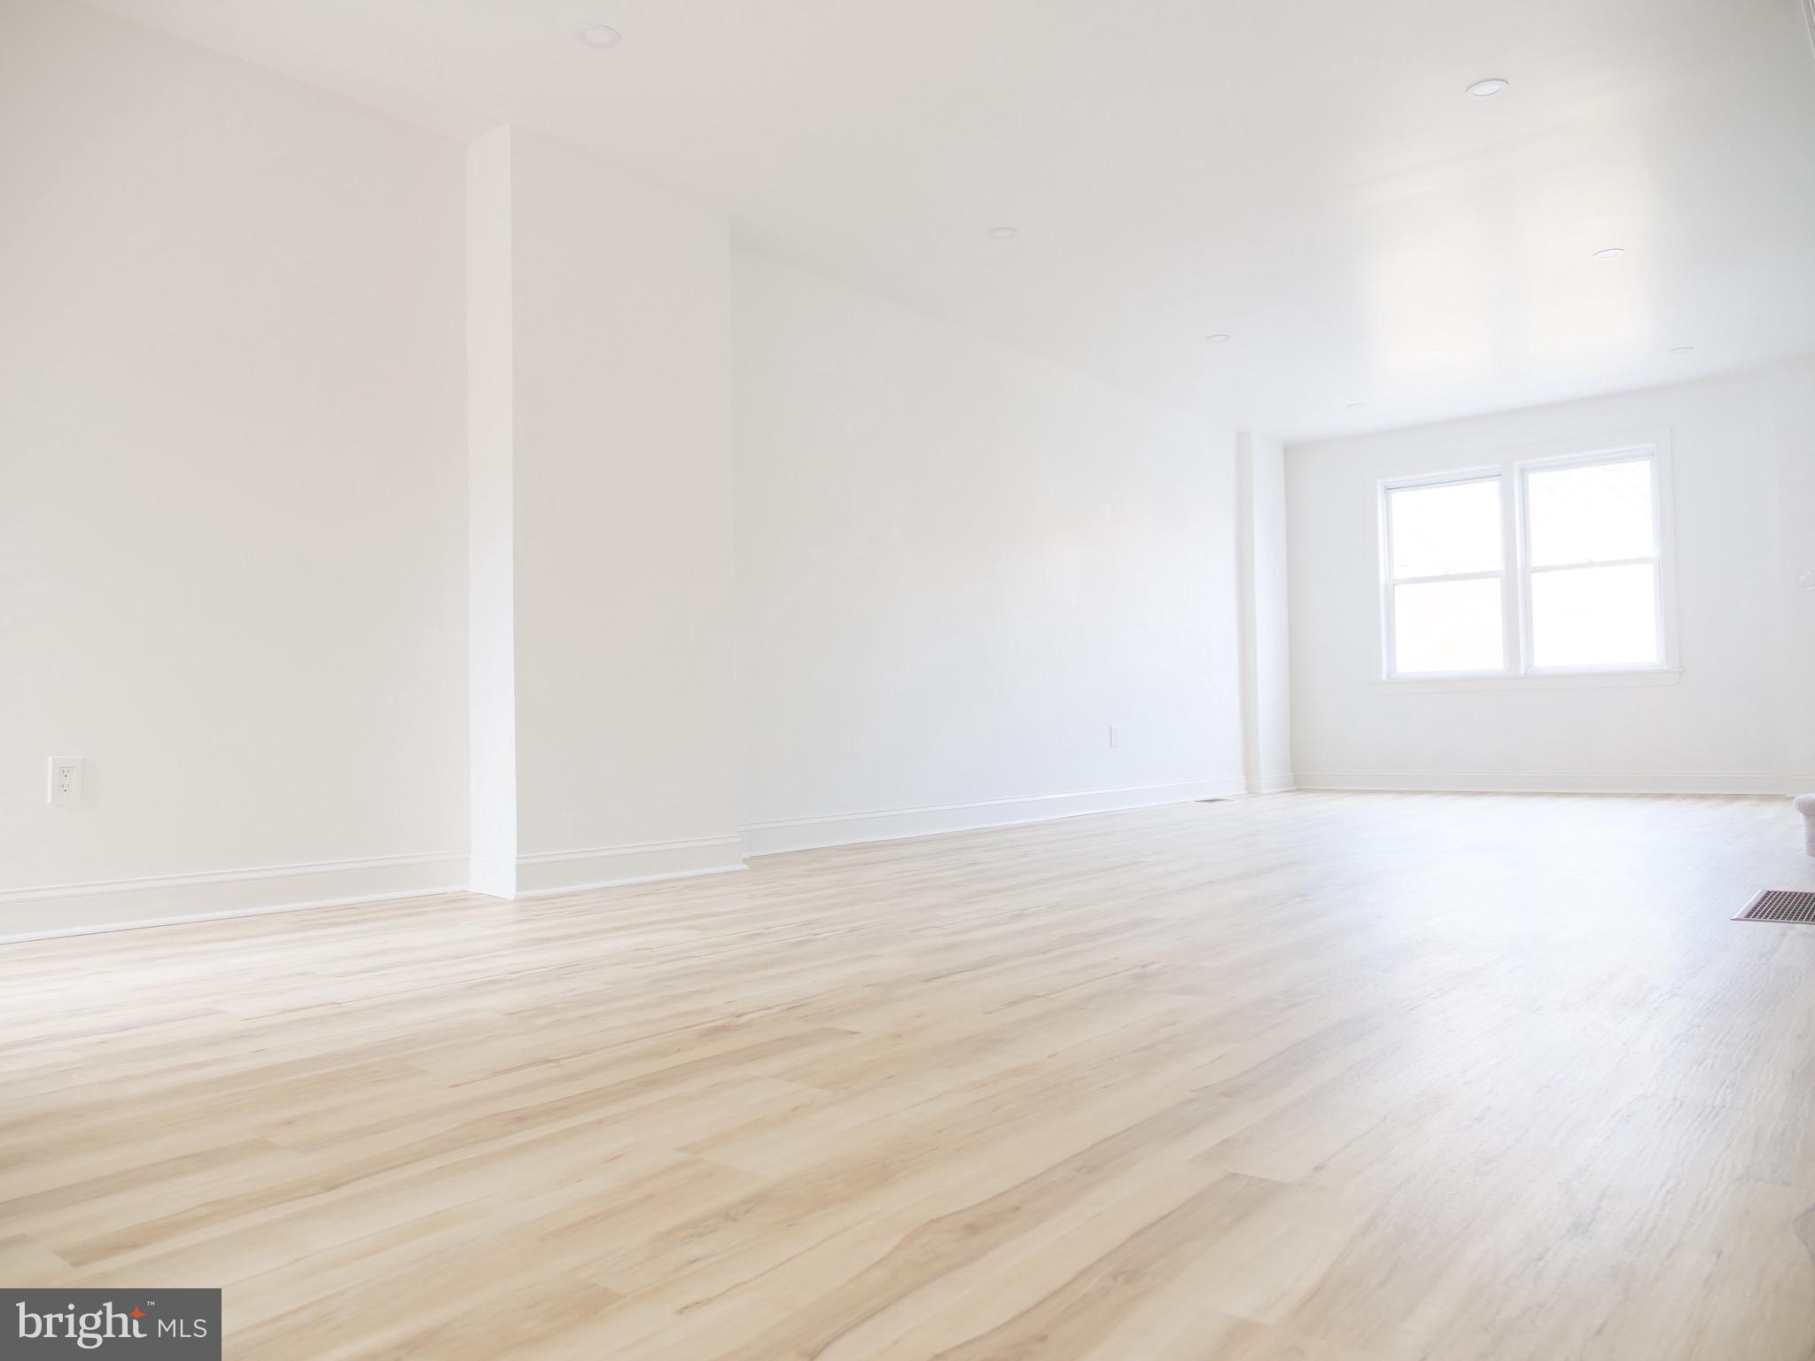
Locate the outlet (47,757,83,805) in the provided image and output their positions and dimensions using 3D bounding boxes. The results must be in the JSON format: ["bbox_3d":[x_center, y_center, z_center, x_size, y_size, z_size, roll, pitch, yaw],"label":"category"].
[{"bbox_3d":[-2.246,0.266,3.360,0.009,0.128,0.081,-3,-2,40],"label":"outlet"}]

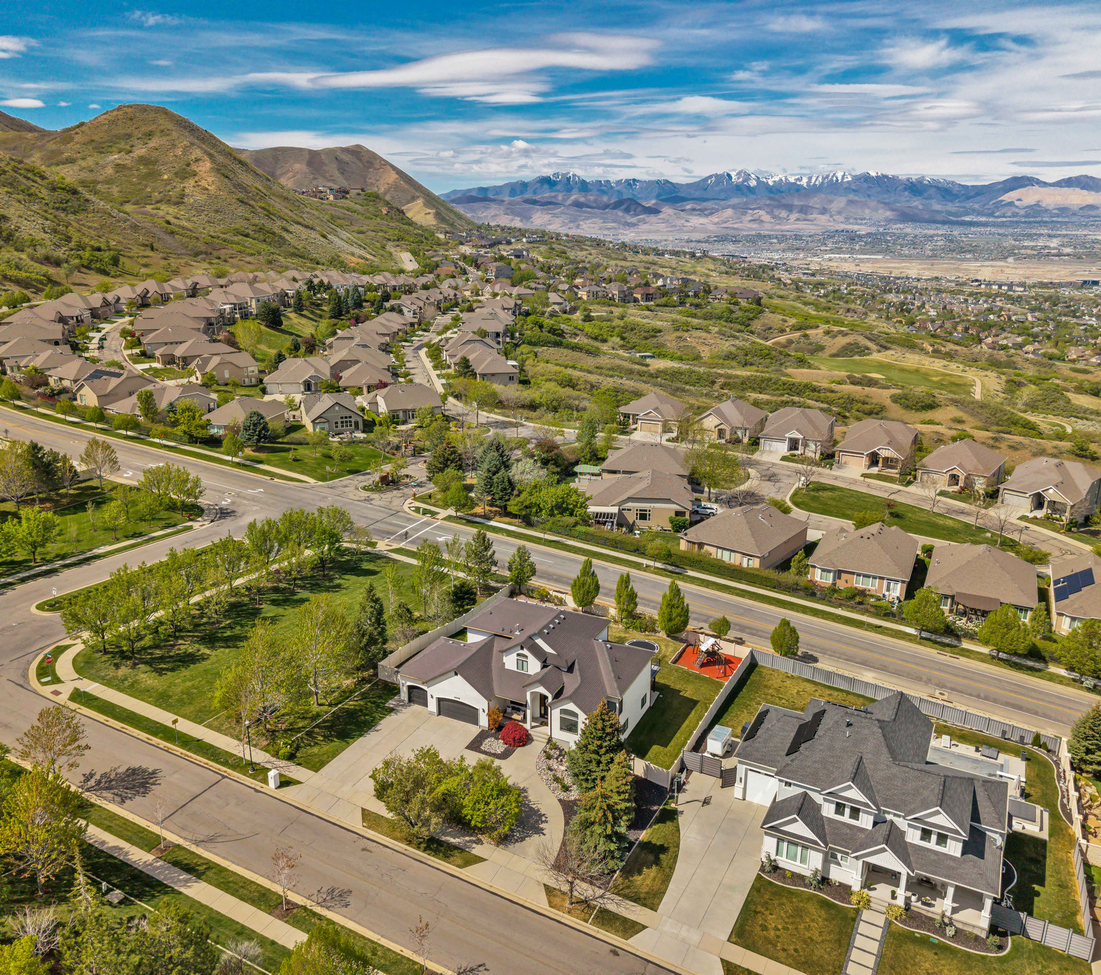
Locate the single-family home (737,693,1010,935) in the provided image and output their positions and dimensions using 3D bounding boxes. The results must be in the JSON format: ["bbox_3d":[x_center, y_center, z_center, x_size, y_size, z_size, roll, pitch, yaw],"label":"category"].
[{"bbox_3d":[28.590,25.910,81.650,23.100,9.200,21.400,9,19,26],"label":"single-family home"}]

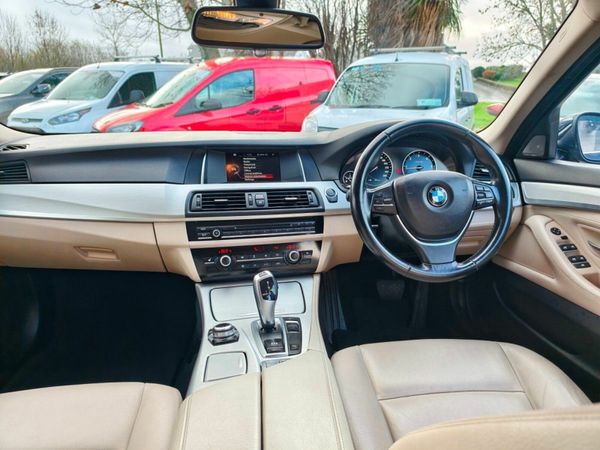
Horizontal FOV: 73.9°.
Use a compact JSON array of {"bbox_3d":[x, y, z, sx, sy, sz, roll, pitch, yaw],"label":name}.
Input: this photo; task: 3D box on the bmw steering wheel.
[{"bbox_3d":[0.303,-0.057,0.927,0.380,0.380,0.100,-2,-7,-6],"label":"bmw steering wheel"}]

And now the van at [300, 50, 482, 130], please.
[{"bbox_3d":[1.571,-1.705,6.105,1.950,1.870,4.330,9,20,25],"label":"van"}]

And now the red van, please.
[{"bbox_3d":[-1.343,-1.870,6.796,4.160,1.760,1.850,-14,23,-36],"label":"red van"}]

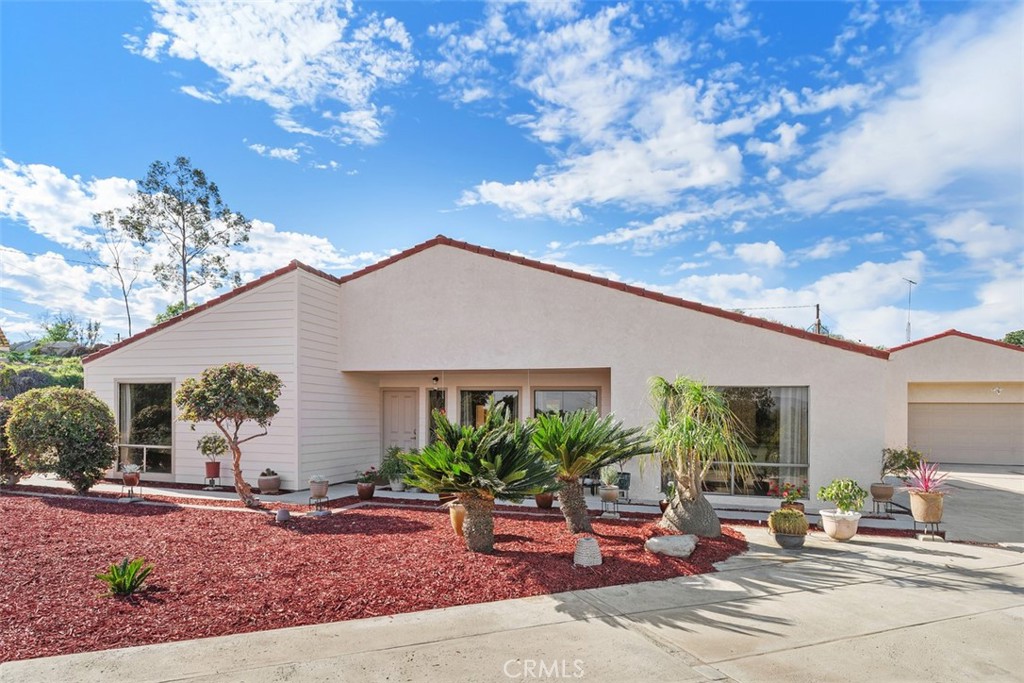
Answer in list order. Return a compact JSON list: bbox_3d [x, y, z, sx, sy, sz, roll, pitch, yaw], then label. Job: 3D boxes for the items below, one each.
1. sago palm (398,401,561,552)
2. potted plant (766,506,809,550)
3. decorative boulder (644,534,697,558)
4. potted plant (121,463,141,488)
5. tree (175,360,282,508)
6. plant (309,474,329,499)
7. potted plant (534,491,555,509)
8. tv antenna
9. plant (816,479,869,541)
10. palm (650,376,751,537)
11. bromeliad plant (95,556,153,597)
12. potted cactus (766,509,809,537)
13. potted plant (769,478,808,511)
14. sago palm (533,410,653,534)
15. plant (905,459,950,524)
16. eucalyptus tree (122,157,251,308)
[{"bbox_3d":[-0.347,1.497,5.950,1.660,1.580,1.600,-1,-5,11],"label":"sago palm"},{"bbox_3d":[3.294,2.214,6.450,0.440,0.490,0.430,-1,-5,11],"label":"potted plant"},{"bbox_3d":[1.903,2.446,6.450,0.600,0.230,0.400,0,-4,9],"label":"decorative boulder"},{"bbox_3d":[-6.838,2.405,9.700,0.320,0.450,0.320,3,-5,-35],"label":"potted plant"},{"bbox_3d":[-4.965,1.635,9.500,1.680,2.480,1.600,3,-5,-28],"label":"tree"},{"bbox_3d":[-2.685,2.012,7.500,0.270,0.330,0.270,-1,-5,11],"label":"plant"},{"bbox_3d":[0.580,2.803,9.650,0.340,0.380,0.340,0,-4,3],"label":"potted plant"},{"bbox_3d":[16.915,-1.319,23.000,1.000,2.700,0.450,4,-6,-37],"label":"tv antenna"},{"bbox_3d":[4.250,2.147,6.950,0.600,0.770,0.580,-1,-5,11],"label":"plant"},{"bbox_3d":[2.476,1.484,7.100,1.260,2.050,1.200,-1,-5,11],"label":"palm"},{"bbox_3d":[-3.454,2.109,4.830,0.450,0.310,0.440,3,-5,-36],"label":"bromeliad plant"},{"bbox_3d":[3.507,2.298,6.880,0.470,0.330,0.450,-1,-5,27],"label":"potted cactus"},{"bbox_3d":[4.187,2.412,8.200,0.510,0.640,0.490,-1,-5,27],"label":"potted plant"},{"bbox_3d":[1.125,1.840,7.650,1.700,1.660,1.600,0,-4,8],"label":"sago palm"},{"bbox_3d":[5.765,2.081,7.500,0.530,0.880,0.520,-3,-5,38],"label":"plant"},{"bbox_3d":[-20.475,-4.969,34.000,7.400,13.300,7.200,-1,-5,11],"label":"eucalyptus tree"}]

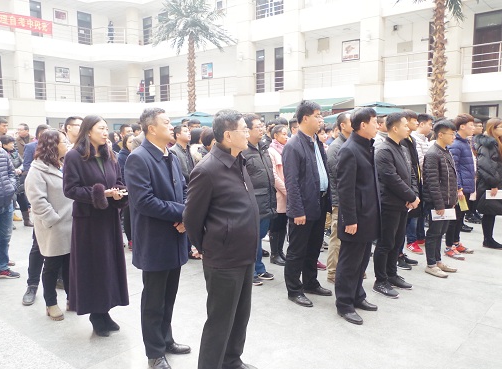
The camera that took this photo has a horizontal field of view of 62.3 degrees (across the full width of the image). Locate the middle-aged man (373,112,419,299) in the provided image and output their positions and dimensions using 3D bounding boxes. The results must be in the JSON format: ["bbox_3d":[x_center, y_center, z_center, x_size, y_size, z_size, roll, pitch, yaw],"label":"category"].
[{"bbox_3d":[1.362,0.197,3.963,0.400,1.700,0.520,5,9,40],"label":"middle-aged man"}]

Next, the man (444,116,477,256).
[{"bbox_3d":[2.646,0.016,5.237,0.500,1.740,0.360,-4,8,-30],"label":"man"}]

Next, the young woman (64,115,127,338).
[{"bbox_3d":[-1.180,0.324,3.205,0.440,1.670,0.520,3,7,25],"label":"young woman"}]

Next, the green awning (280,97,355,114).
[{"bbox_3d":[2.780,-3.301,17.444,2.468,0.651,1.908,4,8,38],"label":"green awning"}]

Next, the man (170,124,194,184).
[{"bbox_3d":[-0.843,0.093,5.188,0.330,1.655,0.480,3,8,32],"label":"man"}]

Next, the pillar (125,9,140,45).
[{"bbox_3d":[-8.167,-10.919,28.541,0.850,2.500,0.850,-3,7,-20],"label":"pillar"}]

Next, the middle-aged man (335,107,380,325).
[{"bbox_3d":[0.876,0.238,3.397,0.360,1.720,0.500,3,8,32],"label":"middle-aged man"}]

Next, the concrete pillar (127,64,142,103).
[{"bbox_3d":[-8.133,-7.016,29.000,0.850,2.600,0.850,-3,7,-20],"label":"concrete pillar"}]

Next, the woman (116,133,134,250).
[{"bbox_3d":[-1.623,0.097,5.613,0.320,1.573,0.450,3,7,28],"label":"woman"}]

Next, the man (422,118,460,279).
[{"bbox_3d":[2.086,0.145,4.529,0.500,1.660,0.360,-5,8,-36],"label":"man"}]

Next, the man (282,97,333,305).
[{"bbox_3d":[0.512,0.167,3.717,0.360,1.800,0.530,3,8,32],"label":"man"}]

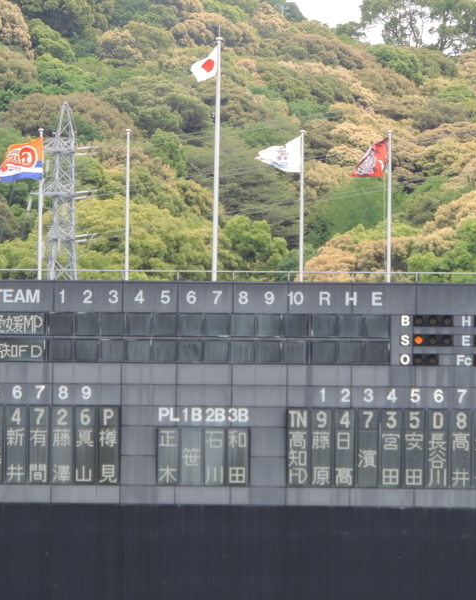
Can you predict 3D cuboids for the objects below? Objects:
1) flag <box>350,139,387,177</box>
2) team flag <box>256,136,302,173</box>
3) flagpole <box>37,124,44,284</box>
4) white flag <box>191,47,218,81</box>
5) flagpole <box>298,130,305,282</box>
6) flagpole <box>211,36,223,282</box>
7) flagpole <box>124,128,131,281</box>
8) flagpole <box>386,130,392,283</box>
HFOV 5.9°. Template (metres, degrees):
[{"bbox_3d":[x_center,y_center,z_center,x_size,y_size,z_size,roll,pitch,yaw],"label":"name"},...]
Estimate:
[{"bbox_3d":[4.190,-4.516,147.000,1.224,1.272,0.400,1,-3,0],"label":"flag"},{"bbox_3d":[1.312,-4.612,147.000,1.479,1.177,0.400,1,-3,0],"label":"team flag"},{"bbox_3d":[-6.273,-2.902,147.000,0.150,5.073,0.150,1,-3,0],"label":"flagpole"},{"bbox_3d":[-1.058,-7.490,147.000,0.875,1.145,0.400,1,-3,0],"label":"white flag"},{"bbox_3d":[2.042,-2.878,147.000,0.150,5.025,0.150,1,-3,0],"label":"flagpole"},{"bbox_3d":[-0.665,-4.373,147.000,0.220,8.014,0.220,1,-3,0],"label":"flagpole"},{"bbox_3d":[-3.498,-2.894,147.000,0.150,5.057,0.150,1,-3,0],"label":"flagpole"},{"bbox_3d":[4.829,-2.870,147.000,0.150,5.009,0.150,1,-3,0],"label":"flagpole"}]

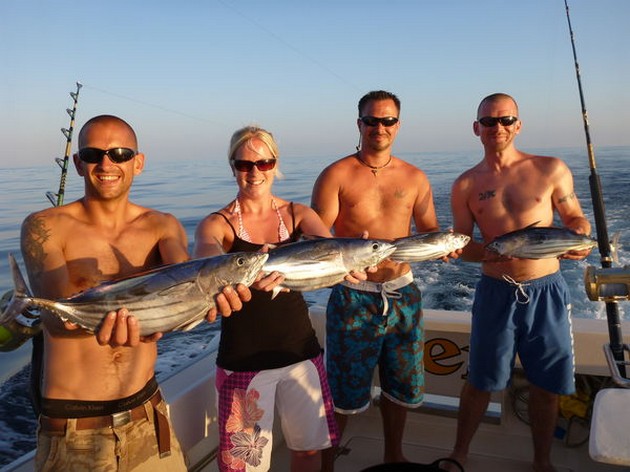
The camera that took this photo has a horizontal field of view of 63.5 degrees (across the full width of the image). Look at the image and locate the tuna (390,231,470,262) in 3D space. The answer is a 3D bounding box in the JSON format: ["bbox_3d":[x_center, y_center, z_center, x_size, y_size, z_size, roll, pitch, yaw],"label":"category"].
[{"bbox_3d":[0.354,0.053,1.770,0.362,0.100,0.065,-13,6,16],"label":"tuna"}]

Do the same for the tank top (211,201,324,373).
[{"bbox_3d":[-0.169,0.176,1.810,0.360,0.590,0.240,-4,9,-6],"label":"tank top"}]

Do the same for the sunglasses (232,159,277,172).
[{"bbox_3d":[-0.210,-0.243,1.753,0.142,0.045,0.140,-3,9,-10],"label":"sunglasses"}]

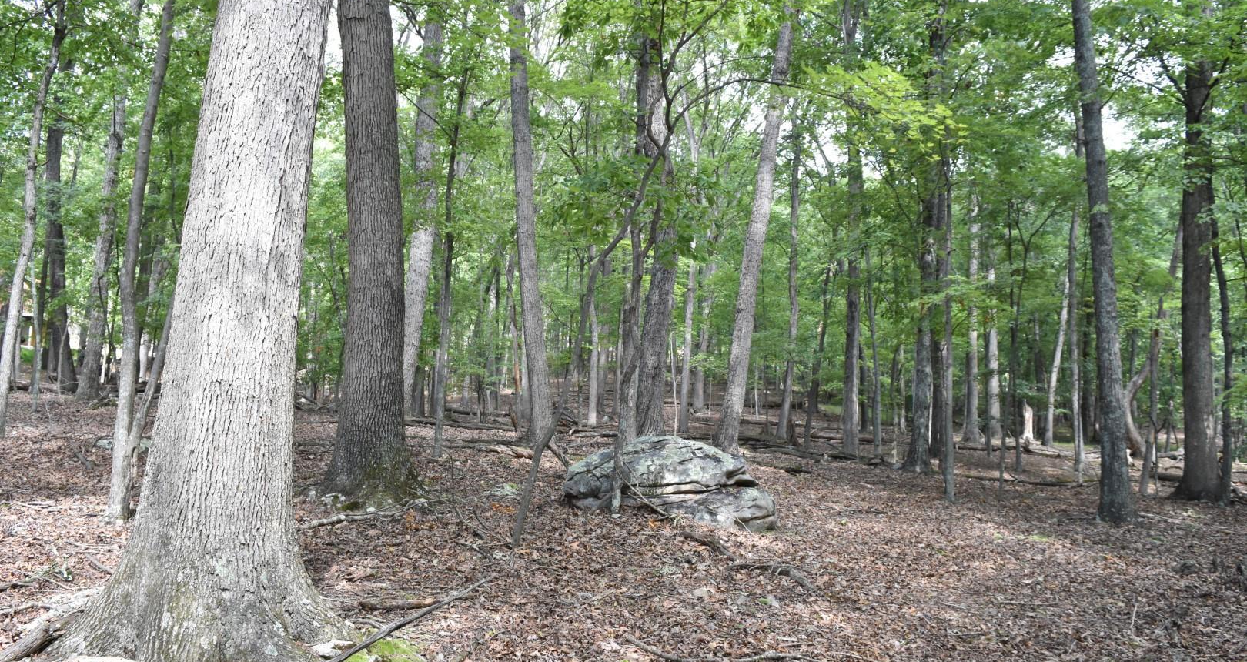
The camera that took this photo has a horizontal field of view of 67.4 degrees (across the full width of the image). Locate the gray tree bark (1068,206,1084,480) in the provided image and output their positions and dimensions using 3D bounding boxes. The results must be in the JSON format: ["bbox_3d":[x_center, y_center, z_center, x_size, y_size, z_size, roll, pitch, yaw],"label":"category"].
[{"bbox_3d":[8.319,0.199,17.173,0.212,5.001,0.212,-1,-3,26],"label":"gray tree bark"}]

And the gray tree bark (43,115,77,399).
[{"bbox_3d":[-16.545,-2.178,27.500,0.680,8.025,0.680,1,-4,-6],"label":"gray tree bark"}]

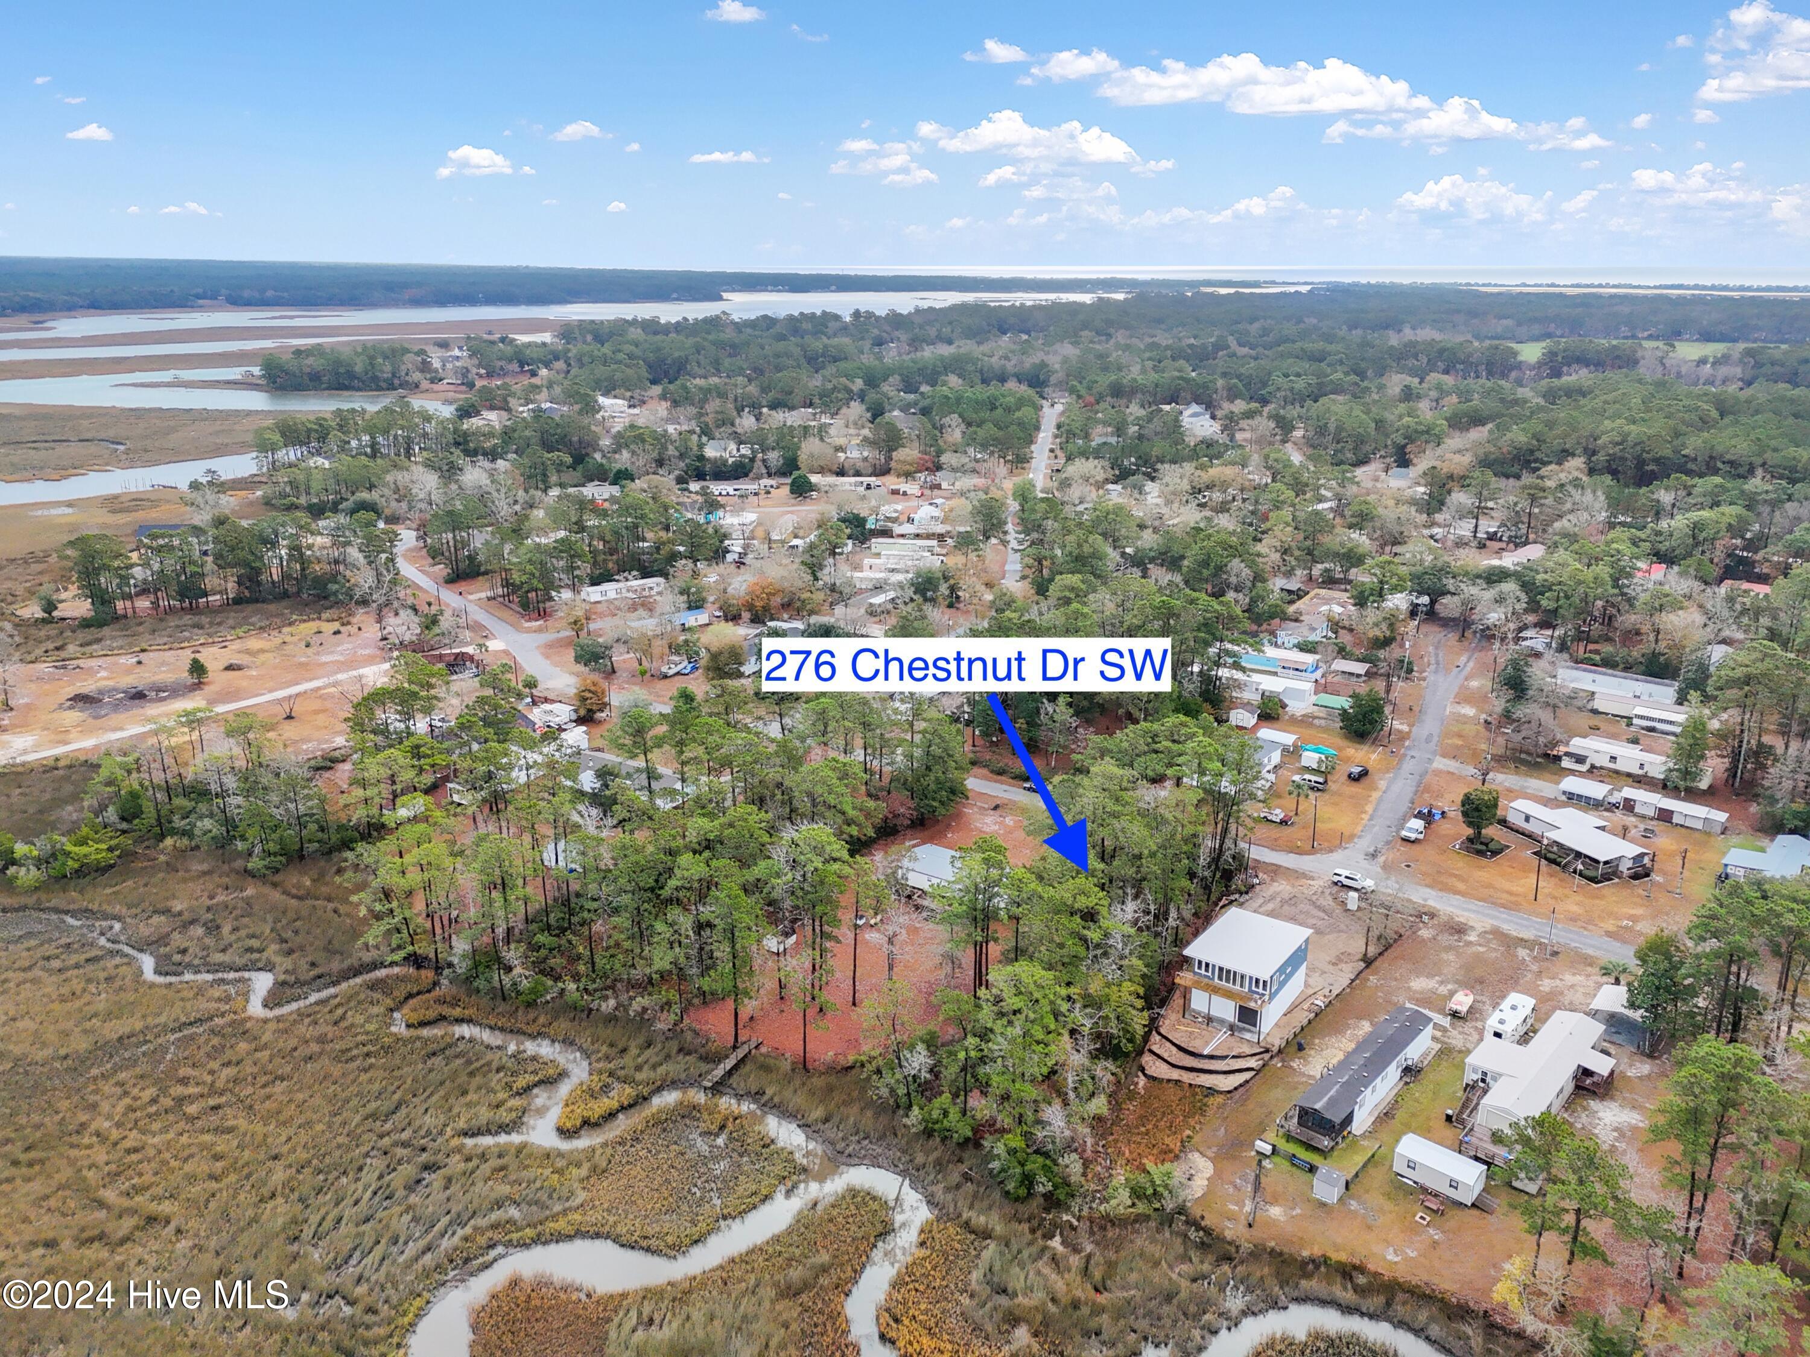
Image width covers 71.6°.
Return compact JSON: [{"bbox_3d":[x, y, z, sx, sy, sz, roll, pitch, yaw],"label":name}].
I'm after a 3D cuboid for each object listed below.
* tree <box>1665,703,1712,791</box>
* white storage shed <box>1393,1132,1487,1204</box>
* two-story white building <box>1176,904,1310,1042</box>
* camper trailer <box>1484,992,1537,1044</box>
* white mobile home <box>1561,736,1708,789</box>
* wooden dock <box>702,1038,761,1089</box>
[{"bbox_3d":[122.520,11.140,195.260,5.600,15.500,5.600,12,22,32],"label":"tree"},{"bbox_3d":[49.390,45.160,115.850,7.100,2.900,3.400,16,24,39],"label":"white storage shed"},{"bbox_3d":[38.830,33.380,142.220,9.600,8.000,13.700,14,23,35],"label":"two-story white building"},{"bbox_3d":[65.500,37.350,136.160,2.500,3.100,8.400,16,24,40],"label":"camper trailer"},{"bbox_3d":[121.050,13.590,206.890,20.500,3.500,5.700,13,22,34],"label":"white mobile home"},{"bbox_3d":[-18.350,40.850,133.100,1.300,1.200,9.250,10,21,27],"label":"wooden dock"}]

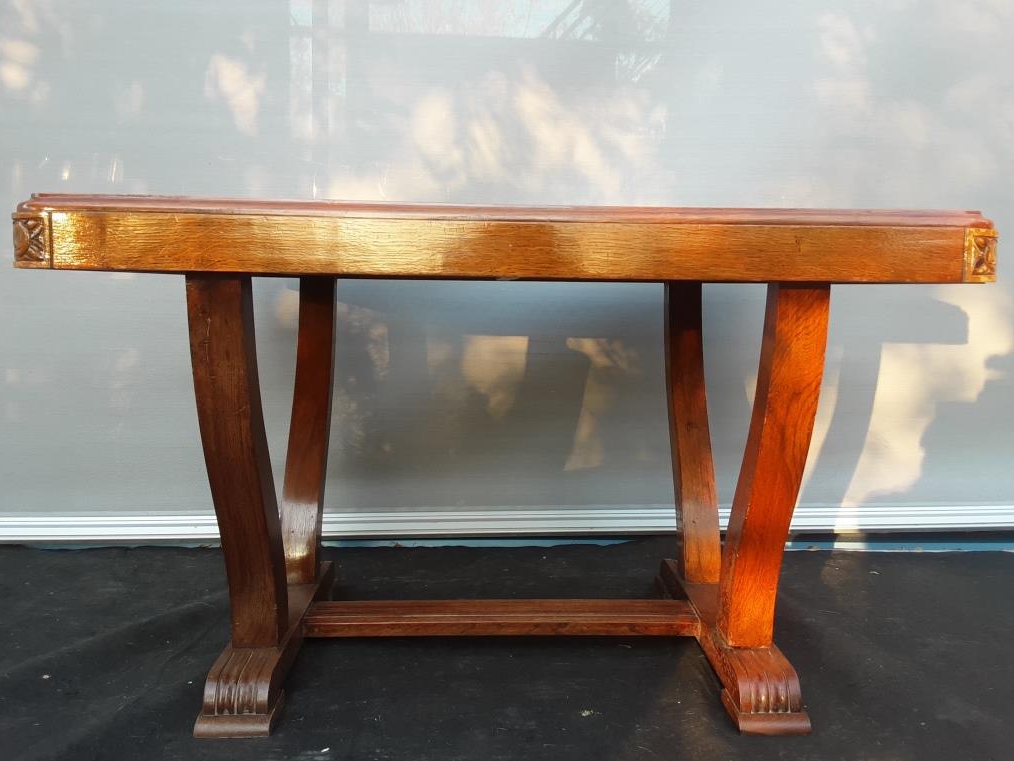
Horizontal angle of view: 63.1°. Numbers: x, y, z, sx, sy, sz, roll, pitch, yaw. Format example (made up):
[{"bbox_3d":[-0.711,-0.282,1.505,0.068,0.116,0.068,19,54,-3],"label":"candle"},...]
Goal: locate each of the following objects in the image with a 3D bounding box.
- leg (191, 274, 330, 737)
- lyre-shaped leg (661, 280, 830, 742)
[{"bbox_3d":[-0.404,0.153,1.483,0.105,0.666,0.687,1,6,-2],"label":"leg"},{"bbox_3d":[0.393,0.161,1.508,0.105,0.666,0.687,1,6,-2],"label":"lyre-shaped leg"}]

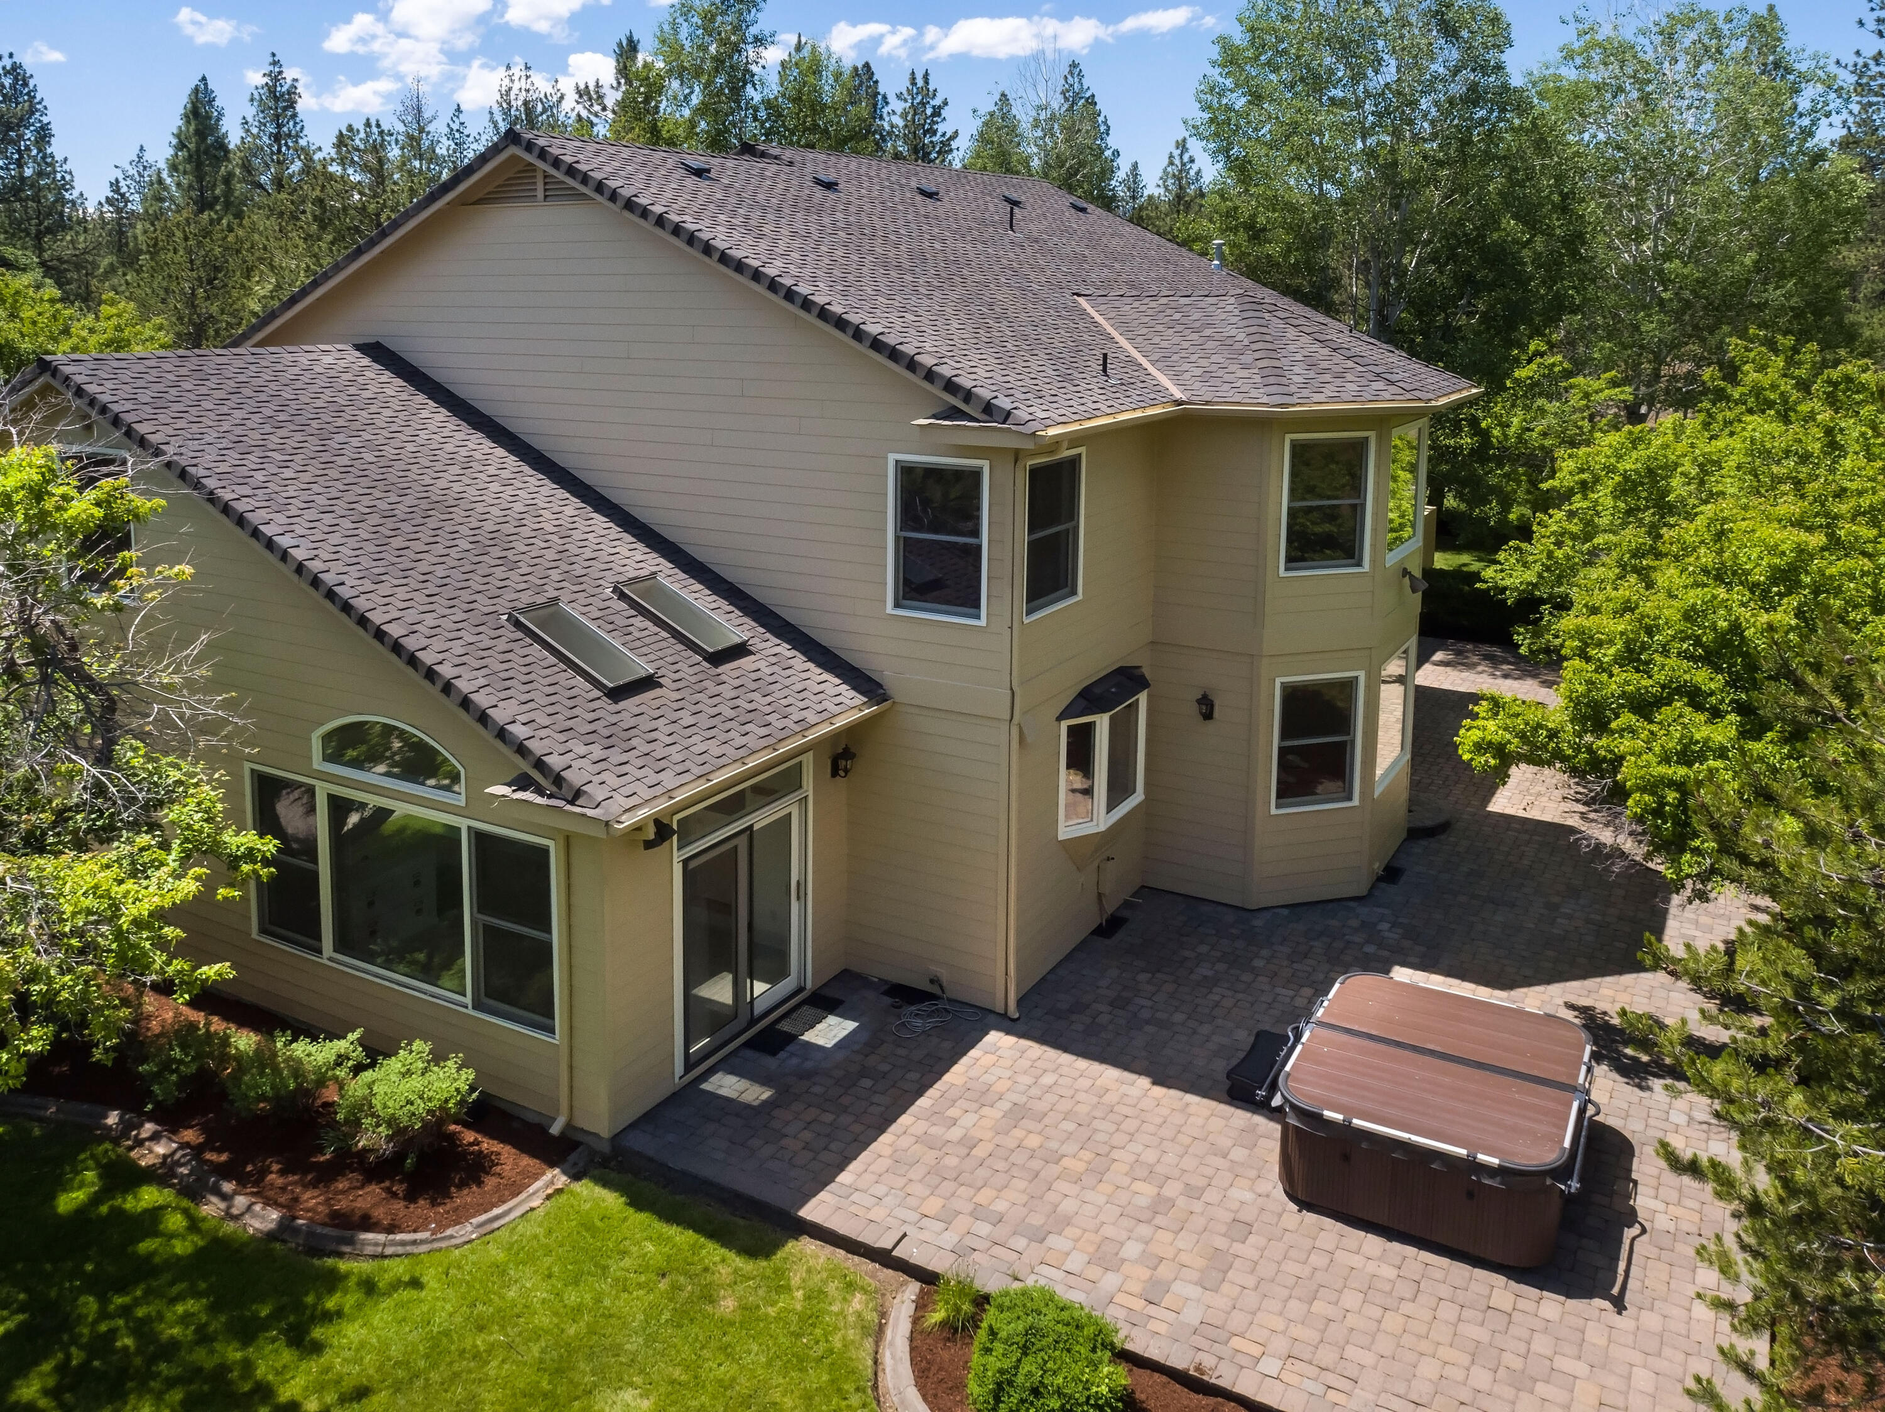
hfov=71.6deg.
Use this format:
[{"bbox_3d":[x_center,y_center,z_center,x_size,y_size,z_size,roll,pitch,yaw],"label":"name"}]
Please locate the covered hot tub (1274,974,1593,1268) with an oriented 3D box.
[{"bbox_3d":[4.090,3.356,10.868,2.200,0.920,2.350,8,17,29],"label":"covered hot tub"}]

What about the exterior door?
[{"bbox_3d":[-1.897,2.207,12.706,0.130,2.120,2.000,8,17,29],"label":"exterior door"}]

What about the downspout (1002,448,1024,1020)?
[{"bbox_3d":[0.684,0.354,12.651,0.100,5.750,0.090,8,17,29],"label":"downspout"}]

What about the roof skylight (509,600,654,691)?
[{"bbox_3d":[-3.245,-0.536,11.743,1.300,0.150,0.640,34,28,19],"label":"roof skylight"}]

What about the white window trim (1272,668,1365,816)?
[{"bbox_3d":[4.472,0.443,15.539,1.150,1.660,0.110,-4,16,-14],"label":"white window trim"}]

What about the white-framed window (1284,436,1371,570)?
[{"bbox_3d":[4.367,-2.276,14.782,1.140,1.590,0.100,-4,16,-14],"label":"white-framed window"}]

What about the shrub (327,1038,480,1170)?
[{"bbox_3d":[-4.817,3.420,11.578,1.040,0.830,1.000,0,15,0],"label":"shrub"}]

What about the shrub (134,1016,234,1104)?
[{"bbox_3d":[-7.224,3.313,12.434,0.760,0.620,0.740,8,17,29],"label":"shrub"}]

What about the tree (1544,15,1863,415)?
[{"bbox_3d":[24.404,-15.768,42.000,9.600,13.200,9.000,8,17,29],"label":"tree"}]

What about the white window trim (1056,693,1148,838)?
[{"bbox_3d":[1.925,0.590,14.689,0.360,1.350,2.000,8,17,29],"label":"white window trim"}]

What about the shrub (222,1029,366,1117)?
[{"bbox_3d":[-6.093,3.349,12.272,1.050,0.620,0.850,8,17,29],"label":"shrub"}]

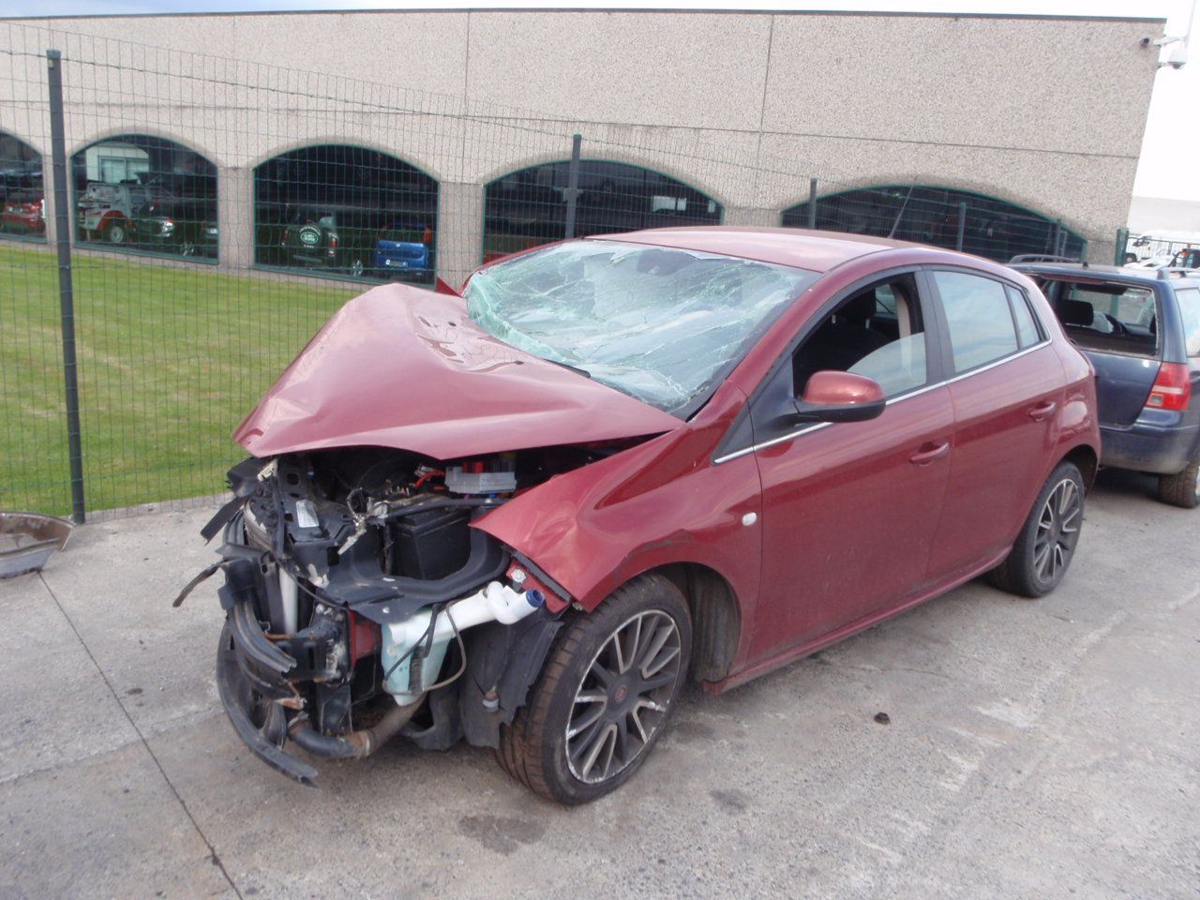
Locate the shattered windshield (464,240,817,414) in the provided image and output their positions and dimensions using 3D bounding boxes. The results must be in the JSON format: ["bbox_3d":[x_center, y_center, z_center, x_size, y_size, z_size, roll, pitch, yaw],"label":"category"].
[{"bbox_3d":[0.011,-0.467,3.220,1.360,0.200,0.920,16,46,44],"label":"shattered windshield"}]

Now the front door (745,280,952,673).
[{"bbox_3d":[0.735,-0.017,2.962,1.150,1.090,0.260,-8,17,-44],"label":"front door"}]

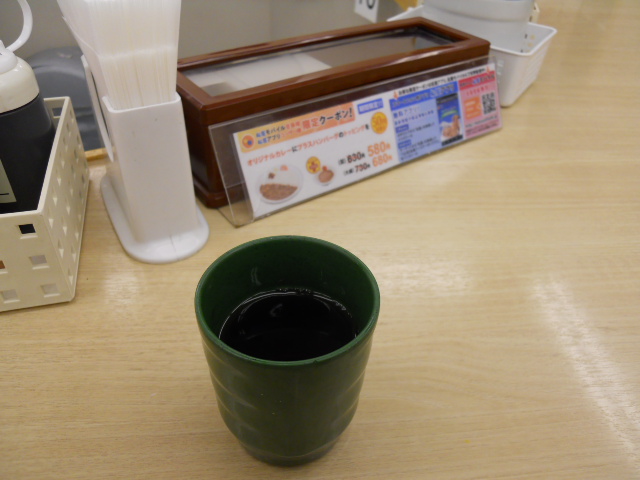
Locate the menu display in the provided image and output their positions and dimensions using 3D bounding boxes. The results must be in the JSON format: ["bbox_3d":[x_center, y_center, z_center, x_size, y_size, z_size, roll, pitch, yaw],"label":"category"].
[{"bbox_3d":[0.057,-0.097,0.451,0.312,0.068,0.030,-23,44,-29],"label":"menu display"}]

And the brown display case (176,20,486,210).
[{"bbox_3d":[0.015,-0.135,0.485,0.308,0.083,0.098,-23,44,-29],"label":"brown display case"}]

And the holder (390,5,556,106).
[{"bbox_3d":[0.177,-0.226,0.629,0.174,0.066,0.128,25,43,27],"label":"holder"}]

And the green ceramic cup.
[{"bbox_3d":[-0.014,0.055,0.232,0.073,0.087,0.073,2,37,-1],"label":"green ceramic cup"}]

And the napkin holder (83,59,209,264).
[{"bbox_3d":[-0.128,-0.068,0.373,0.064,0.102,0.146,-16,41,-23],"label":"napkin holder"}]

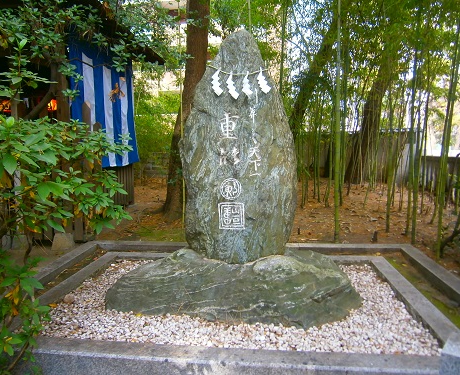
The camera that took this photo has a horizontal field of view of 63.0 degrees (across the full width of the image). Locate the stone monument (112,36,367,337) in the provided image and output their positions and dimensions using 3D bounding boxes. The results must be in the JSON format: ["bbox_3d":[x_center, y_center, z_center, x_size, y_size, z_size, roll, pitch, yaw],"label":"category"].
[{"bbox_3d":[0.069,-0.210,3.130,1.990,2.229,1.260,0,5,7],"label":"stone monument"}]

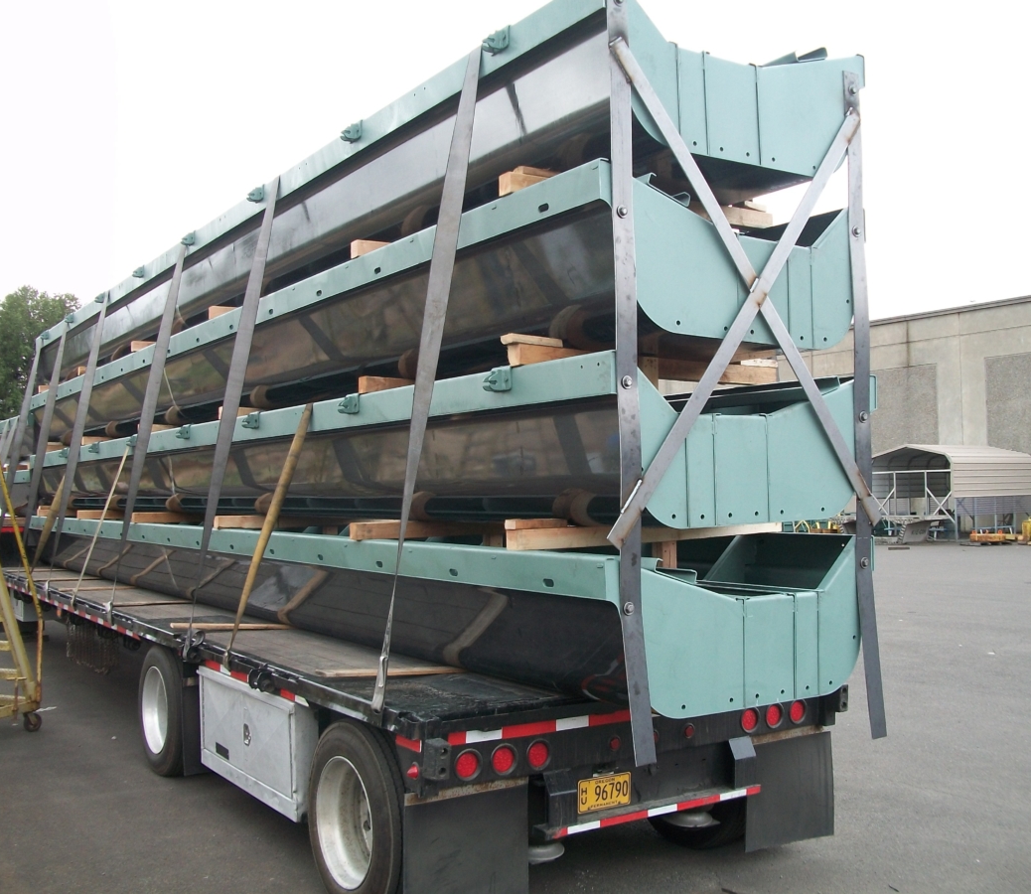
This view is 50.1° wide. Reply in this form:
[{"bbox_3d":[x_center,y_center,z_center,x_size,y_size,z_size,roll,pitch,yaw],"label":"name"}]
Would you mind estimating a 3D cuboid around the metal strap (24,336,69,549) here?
[{"bbox_3d":[-5.360,-0.035,12.563,0.070,2.774,0.100,12,-9,-32],"label":"metal strap"}]

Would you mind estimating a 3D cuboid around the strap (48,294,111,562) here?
[{"bbox_3d":[-4.387,-0.115,11.069,0.070,2.895,0.100,12,-7,-33],"label":"strap"}]

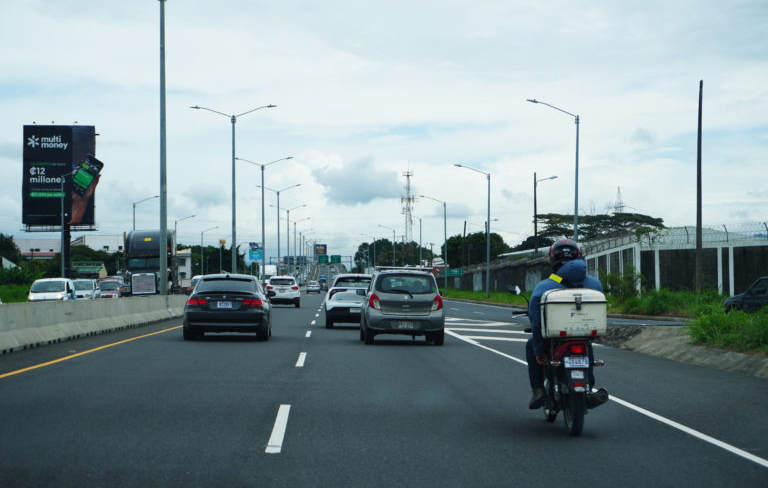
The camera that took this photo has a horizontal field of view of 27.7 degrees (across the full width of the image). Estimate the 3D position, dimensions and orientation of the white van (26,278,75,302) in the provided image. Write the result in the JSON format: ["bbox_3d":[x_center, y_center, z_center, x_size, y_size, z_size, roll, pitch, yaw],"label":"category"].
[{"bbox_3d":[-16.850,2.640,79.000,1.720,1.780,4.150,0,-1,-2],"label":"white van"}]

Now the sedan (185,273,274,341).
[{"bbox_3d":[-3.390,1.385,34.400,1.780,1.400,4.580,0,-1,-2],"label":"sedan"}]

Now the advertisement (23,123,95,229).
[{"bbox_3d":[-34.384,-7.152,165.000,7.600,10.600,0.800,0,-1,-3],"label":"advertisement"}]

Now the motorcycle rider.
[{"bbox_3d":[1.540,0.695,13.200,0.690,1.470,0.780,0,-1,-3],"label":"motorcycle rider"}]

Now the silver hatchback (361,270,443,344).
[{"bbox_3d":[0.350,1.270,32.500,1.620,1.570,3.600,0,-1,-2],"label":"silver hatchback"}]

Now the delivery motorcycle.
[{"bbox_3d":[1.520,0.975,13.250,0.770,1.200,1.980,0,-1,-3],"label":"delivery motorcycle"}]

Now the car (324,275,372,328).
[{"bbox_3d":[-0.720,1.590,43.800,1.810,1.530,4.350,0,-1,-2],"label":"car"}]

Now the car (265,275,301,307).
[{"bbox_3d":[-5.220,2.490,80.500,1.820,1.660,4.420,0,-1,-2],"label":"car"}]

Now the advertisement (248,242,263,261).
[{"bbox_3d":[-35.941,2.119,440.000,4.200,4.900,0.500,0,-1,-3],"label":"advertisement"}]

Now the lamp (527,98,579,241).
[{"bbox_3d":[8.116,-2.023,75.000,2.500,10.000,0.300,0,-1,-2],"label":"lamp"}]

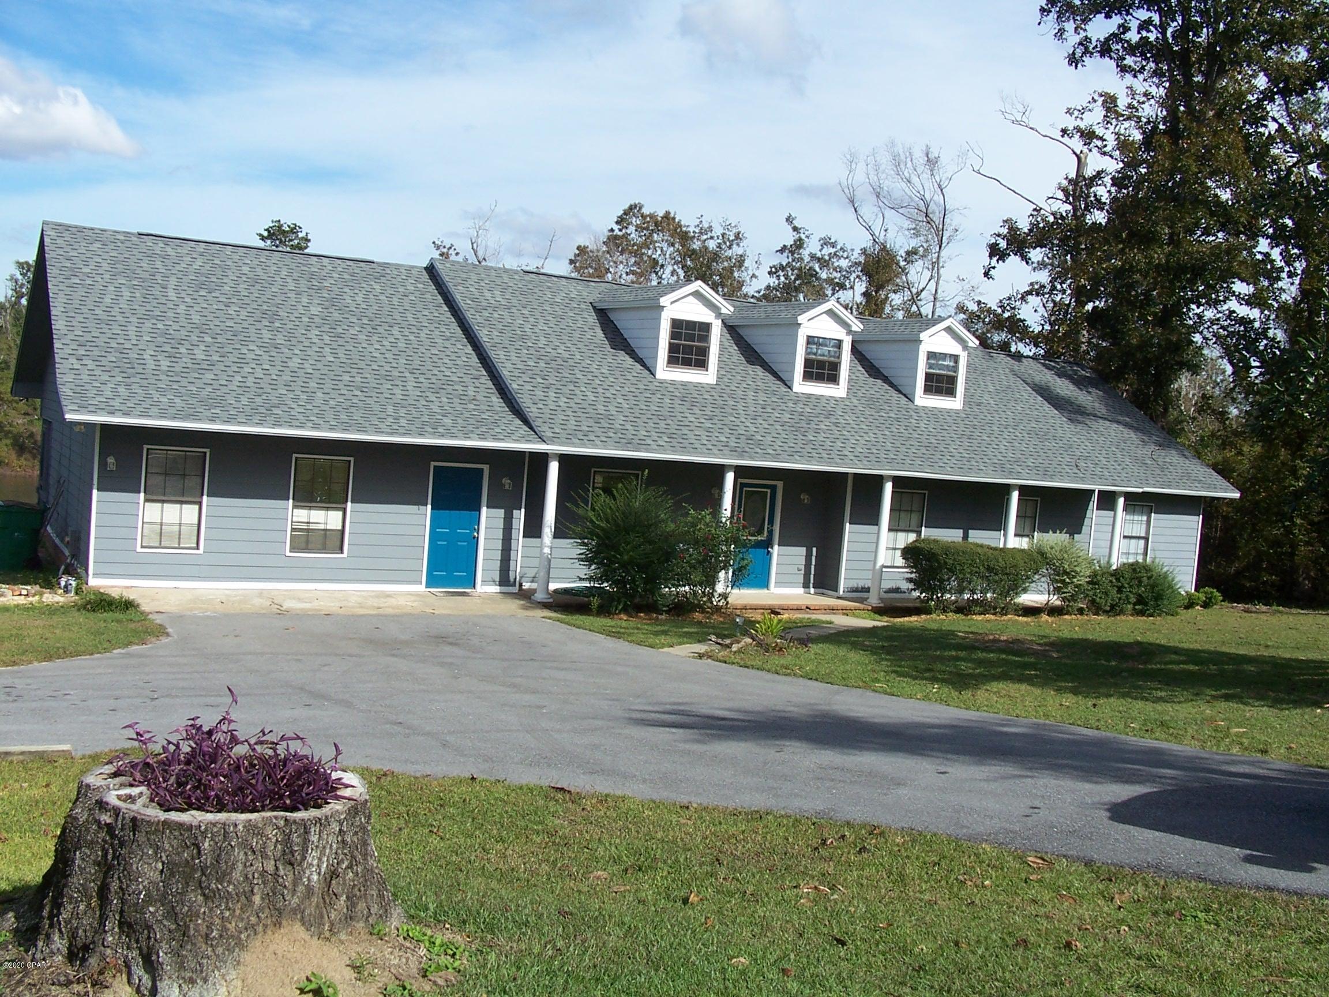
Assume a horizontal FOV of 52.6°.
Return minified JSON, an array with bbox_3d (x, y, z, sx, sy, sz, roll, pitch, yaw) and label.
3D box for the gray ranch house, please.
[{"bbox_3d":[-0.281,-1.488,29.073,24.301,5.878,11.413,3,4,-30],"label":"gray ranch house"}]

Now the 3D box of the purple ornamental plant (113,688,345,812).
[{"bbox_3d":[-1.326,0.734,4.100,0.720,0.290,0.600,4,3,-17],"label":"purple ornamental plant"}]

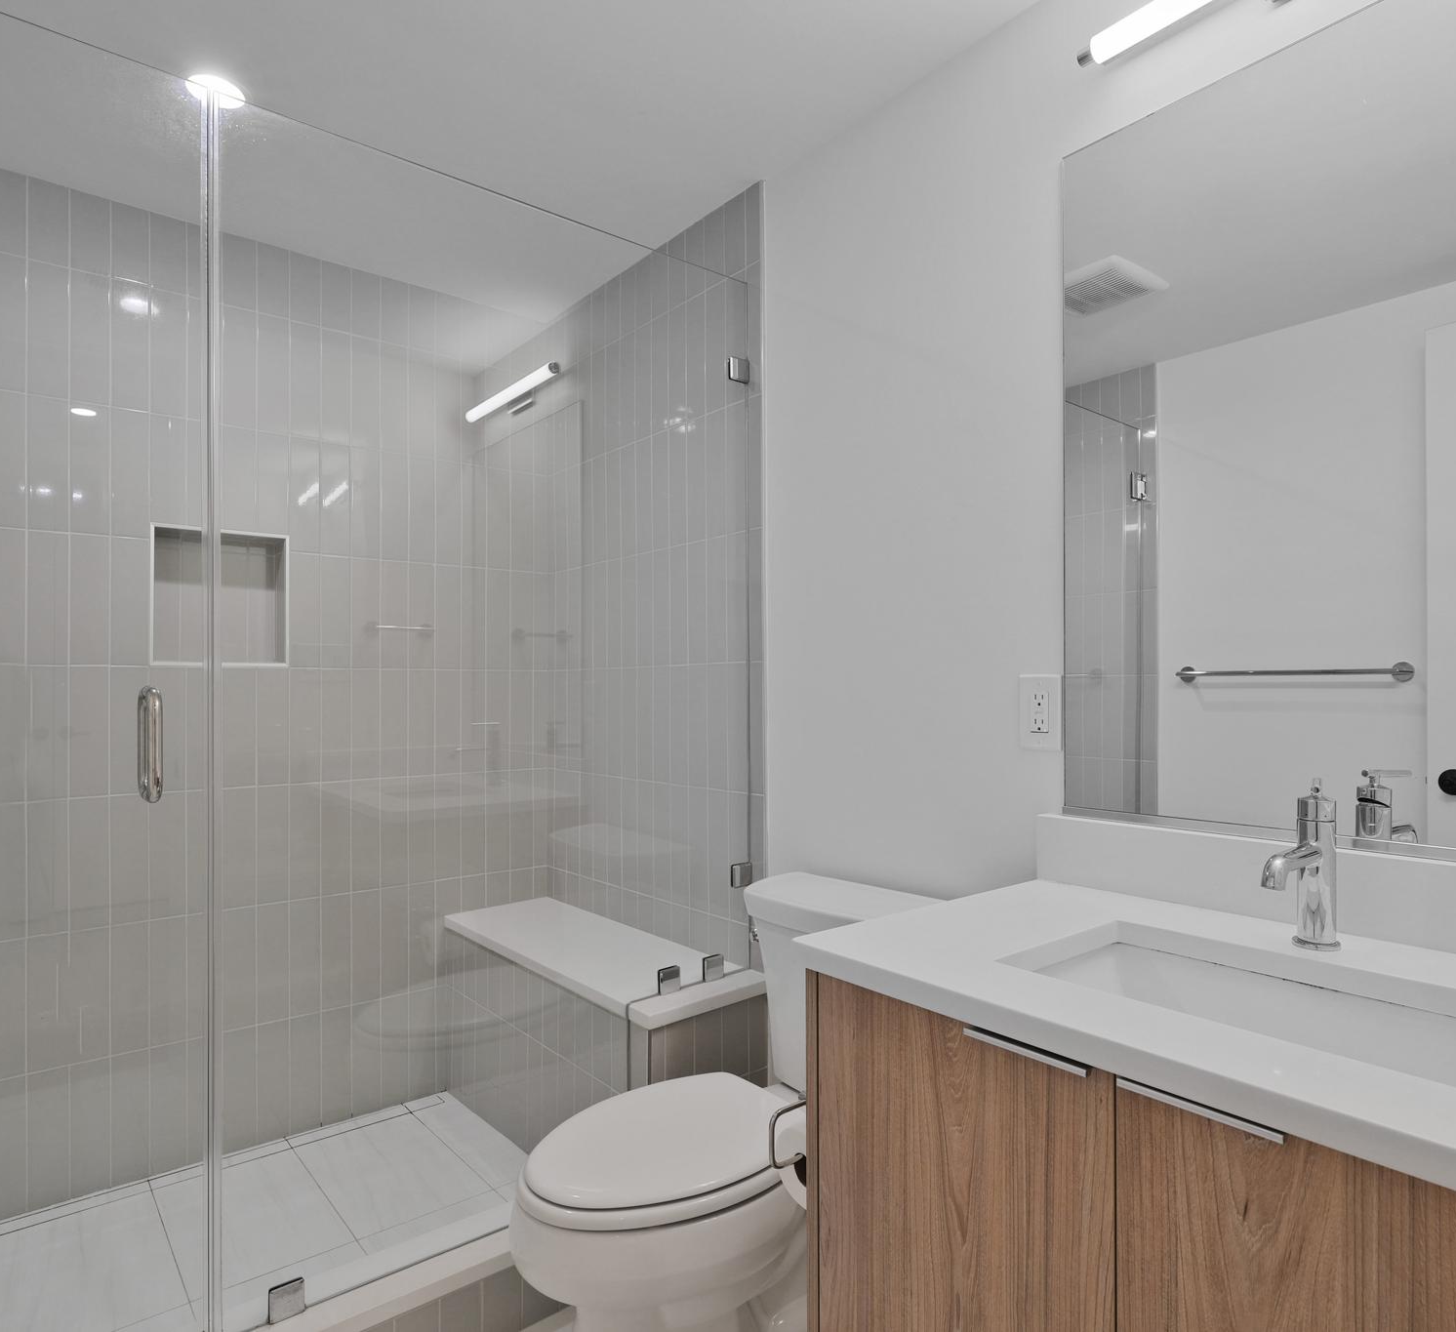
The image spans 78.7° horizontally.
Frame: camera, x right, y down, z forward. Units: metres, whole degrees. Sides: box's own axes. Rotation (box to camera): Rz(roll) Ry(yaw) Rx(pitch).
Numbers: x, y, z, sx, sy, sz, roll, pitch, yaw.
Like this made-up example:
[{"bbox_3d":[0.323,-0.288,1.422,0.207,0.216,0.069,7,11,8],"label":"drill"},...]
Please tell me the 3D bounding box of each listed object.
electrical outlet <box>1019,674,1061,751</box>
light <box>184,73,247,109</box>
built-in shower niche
[{"bbox_3d":[0.515,0.077,1.470,0.010,0.123,0.079,1,-1,-39],"label":"electrical outlet"},{"bbox_3d":[-0.991,-1.108,1.718,0.110,0.020,0.110,1,-1,-39],"label":"light"},{"bbox_3d":[-1.304,-0.169,2.276,0.303,0.340,0.108,1,-1,-39],"label":"built-in shower niche"}]

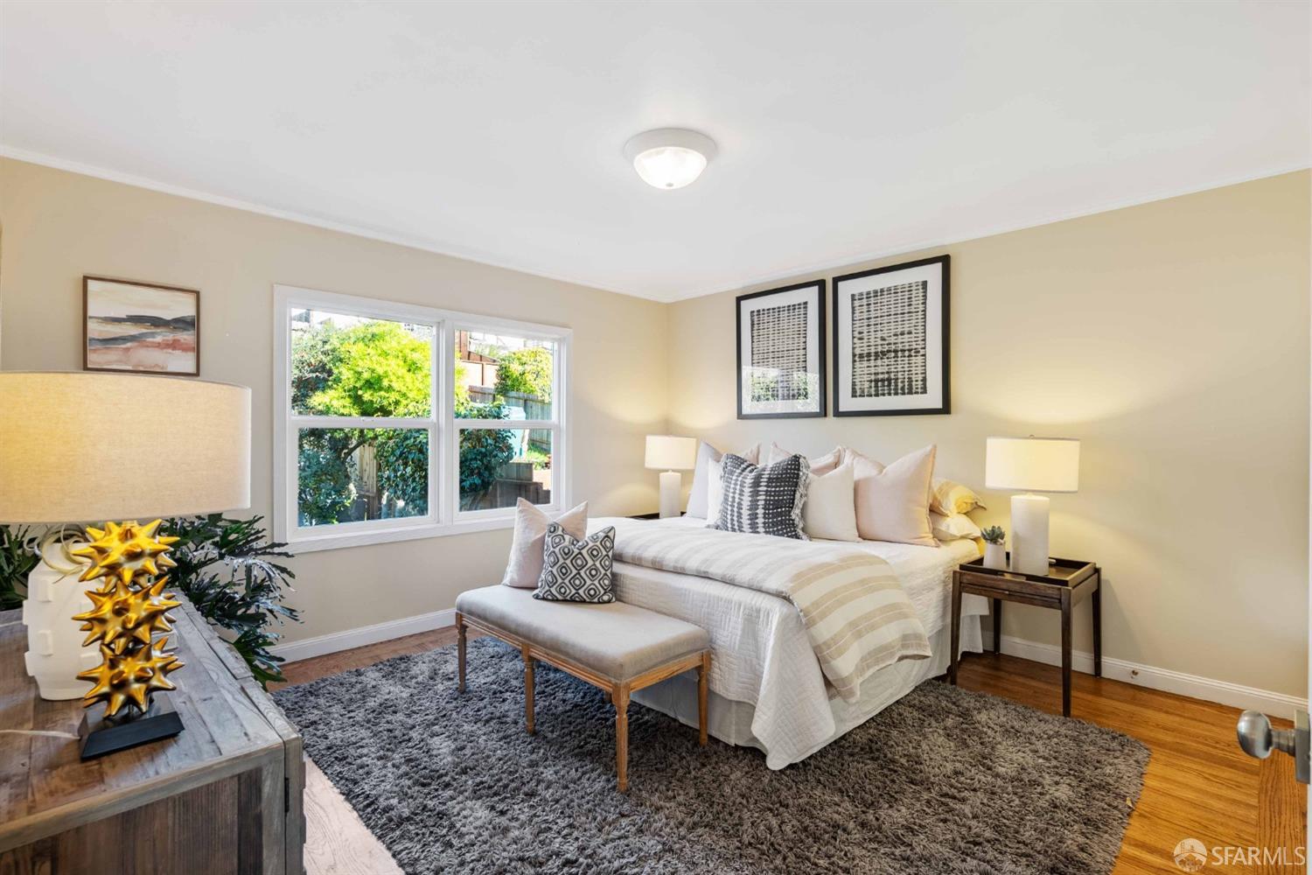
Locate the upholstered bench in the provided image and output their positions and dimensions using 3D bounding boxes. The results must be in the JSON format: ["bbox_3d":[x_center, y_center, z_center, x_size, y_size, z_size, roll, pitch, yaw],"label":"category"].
[{"bbox_3d":[-0.372,1.002,2.584,1.190,0.480,0.482,0,0,44],"label":"upholstered bench"}]

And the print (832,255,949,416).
[{"bbox_3d":[1.535,-0.634,3.871,0.030,0.985,0.786,0,0,-44],"label":"print"}]

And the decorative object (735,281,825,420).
[{"bbox_3d":[0.978,-0.666,4.638,0.822,1.029,0.035,0,1,45],"label":"decorative object"}]

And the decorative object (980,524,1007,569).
[{"bbox_3d":[1.691,0.558,2.923,0.108,0.225,0.108,0,0,-44],"label":"decorative object"}]

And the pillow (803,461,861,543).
[{"bbox_3d":[1.022,0.381,3.658,0.480,0.480,0.150,0,-18,46],"label":"pillow"}]

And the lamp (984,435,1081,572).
[{"bbox_3d":[1.858,0.331,2.882,0.392,0.680,0.392,0,0,-44],"label":"lamp"}]

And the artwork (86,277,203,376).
[{"bbox_3d":[-2.539,-0.537,2.896,0.030,0.445,0.434,0,1,45],"label":"artwork"}]

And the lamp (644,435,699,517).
[{"bbox_3d":[0.117,0.317,4.532,0.392,0.680,0.392,0,0,0],"label":"lamp"}]

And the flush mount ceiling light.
[{"bbox_3d":[0.063,-1.195,2.600,0.418,0.147,0.418,0,0,0],"label":"flush mount ceiling light"}]

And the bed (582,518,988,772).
[{"bbox_3d":[0.565,0.957,3.600,1.997,0.704,2.023,0,1,45],"label":"bed"}]

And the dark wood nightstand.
[{"bbox_3d":[1.992,1.001,3.138,0.543,0.623,0.677,0,1,45],"label":"dark wood nightstand"}]

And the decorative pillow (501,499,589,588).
[{"bbox_3d":[-0.576,0.559,3.055,0.440,0.460,0.160,0,-19,23],"label":"decorative pillow"}]

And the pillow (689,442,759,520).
[{"bbox_3d":[0.509,0.329,4.386,0.580,0.590,0.170,0,-17,46],"label":"pillow"}]

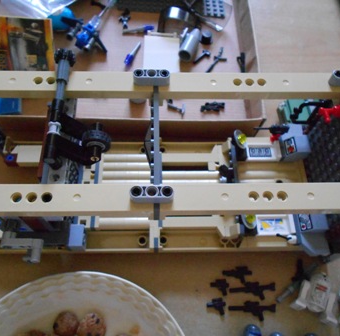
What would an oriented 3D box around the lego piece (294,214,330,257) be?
[{"bbox_3d":[0.109,0.051,0.258,0.020,0.019,0.032,0,64,-3],"label":"lego piece"}]

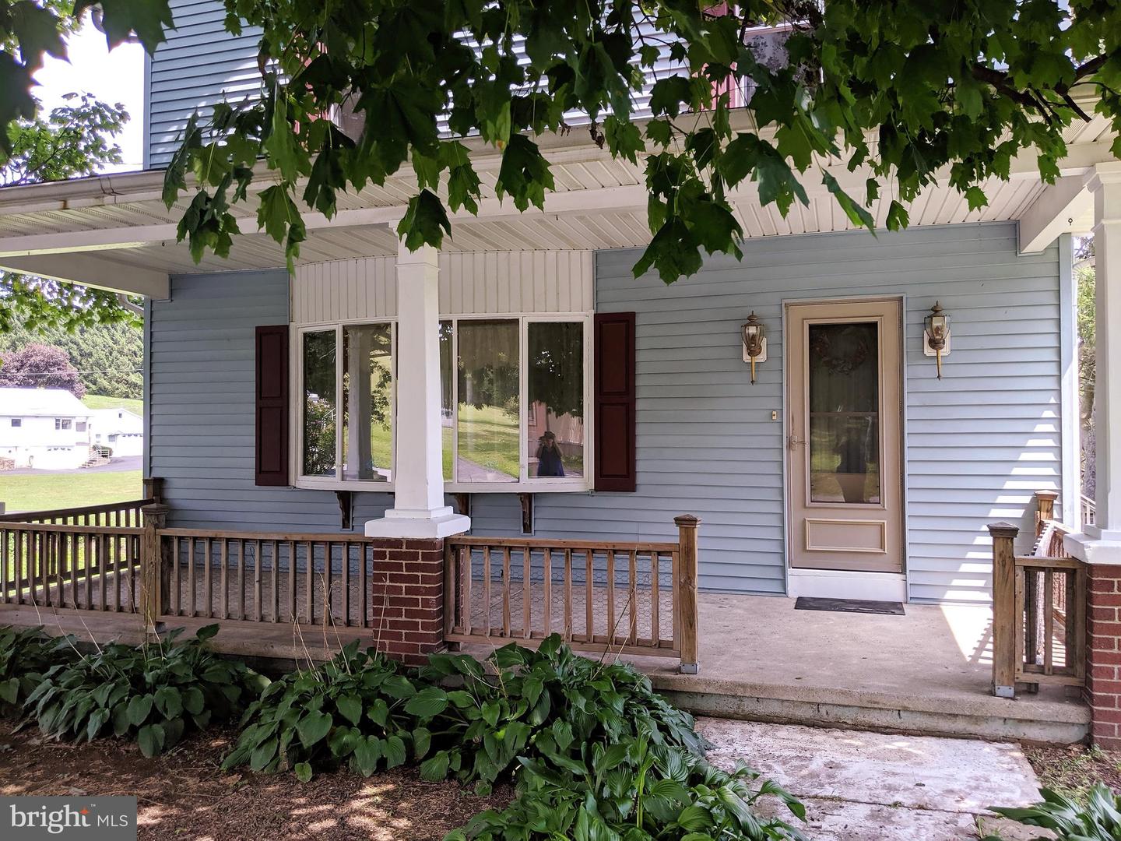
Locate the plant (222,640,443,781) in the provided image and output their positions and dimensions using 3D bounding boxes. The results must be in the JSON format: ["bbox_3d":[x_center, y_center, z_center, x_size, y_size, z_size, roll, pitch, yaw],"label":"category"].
[{"bbox_3d":[-1.127,1.338,4.346,1.060,0.430,1.000,-1,-1,18],"label":"plant"}]

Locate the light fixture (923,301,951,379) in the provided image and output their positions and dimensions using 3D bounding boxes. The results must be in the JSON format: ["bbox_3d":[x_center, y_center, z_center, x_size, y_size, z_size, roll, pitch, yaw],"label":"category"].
[{"bbox_3d":[2.738,-0.573,6.328,0.178,0.570,0.230,-1,-1,18],"label":"light fixture"}]

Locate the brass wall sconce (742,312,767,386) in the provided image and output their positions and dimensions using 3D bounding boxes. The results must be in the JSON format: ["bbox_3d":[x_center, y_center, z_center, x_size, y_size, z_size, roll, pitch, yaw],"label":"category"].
[{"bbox_3d":[1.488,-0.553,6.739,0.183,0.570,0.230,-1,-1,18],"label":"brass wall sconce"}]

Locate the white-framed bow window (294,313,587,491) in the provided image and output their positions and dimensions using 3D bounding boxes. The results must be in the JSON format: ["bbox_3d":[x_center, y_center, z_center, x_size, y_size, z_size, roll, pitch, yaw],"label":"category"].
[{"bbox_3d":[-1.178,-0.146,7.550,2.934,1.492,0.340,-1,-1,18],"label":"white-framed bow window"}]

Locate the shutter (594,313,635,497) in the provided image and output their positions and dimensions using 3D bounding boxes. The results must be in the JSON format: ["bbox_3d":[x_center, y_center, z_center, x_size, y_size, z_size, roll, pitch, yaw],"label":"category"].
[{"bbox_3d":[0.453,-0.147,7.174,0.346,1.463,0.035,-1,-1,18],"label":"shutter"}]

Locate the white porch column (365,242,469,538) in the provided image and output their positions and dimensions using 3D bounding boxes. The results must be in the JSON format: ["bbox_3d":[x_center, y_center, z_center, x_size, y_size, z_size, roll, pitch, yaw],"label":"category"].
[{"bbox_3d":[-0.856,-0.244,5.306,0.469,1.848,0.455,-1,-1,18],"label":"white porch column"}]

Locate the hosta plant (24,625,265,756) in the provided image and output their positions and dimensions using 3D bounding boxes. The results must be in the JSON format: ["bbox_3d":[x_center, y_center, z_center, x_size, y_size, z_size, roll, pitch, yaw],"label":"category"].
[{"bbox_3d":[-2.049,1.333,4.680,1.130,0.460,1.050,-1,-1,18],"label":"hosta plant"}]

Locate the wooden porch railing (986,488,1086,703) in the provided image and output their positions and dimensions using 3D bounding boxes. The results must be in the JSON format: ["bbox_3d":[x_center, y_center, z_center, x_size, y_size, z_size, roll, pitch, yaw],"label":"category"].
[{"bbox_3d":[2.758,0.911,5.161,0.720,0.870,2.280,-1,-1,18],"label":"wooden porch railing"}]

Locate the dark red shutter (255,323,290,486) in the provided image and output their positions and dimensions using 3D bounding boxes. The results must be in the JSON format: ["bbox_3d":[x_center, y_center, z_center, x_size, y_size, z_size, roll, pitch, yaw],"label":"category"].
[{"bbox_3d":[-2.693,-0.138,8.208,0.364,1.498,0.035,-1,-1,18],"label":"dark red shutter"}]

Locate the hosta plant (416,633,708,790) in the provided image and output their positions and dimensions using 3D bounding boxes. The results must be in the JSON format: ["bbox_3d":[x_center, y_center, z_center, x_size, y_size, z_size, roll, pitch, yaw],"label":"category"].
[{"bbox_3d":[-0.010,1.289,4.127,1.380,0.510,1.120,-1,-1,18],"label":"hosta plant"}]

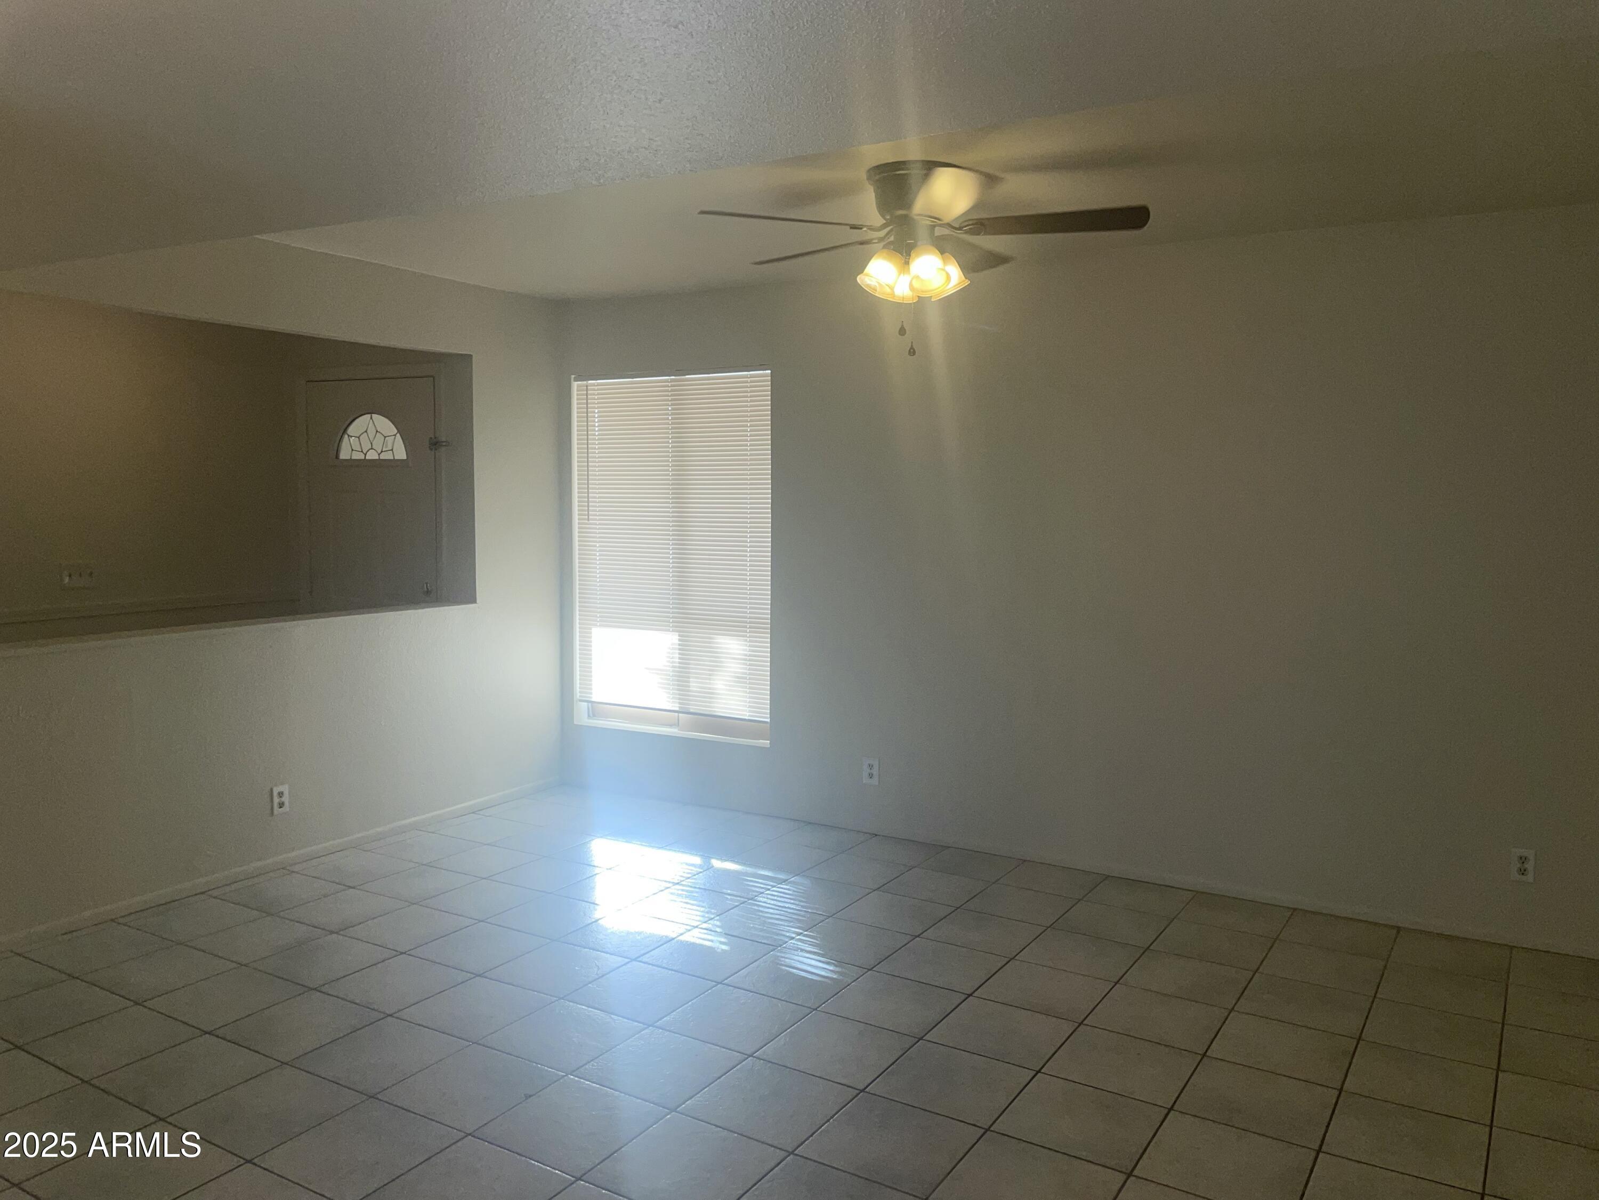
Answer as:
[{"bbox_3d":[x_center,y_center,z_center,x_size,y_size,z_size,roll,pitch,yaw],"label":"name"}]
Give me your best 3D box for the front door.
[{"bbox_3d":[-2.133,-0.070,6.025,0.914,2.035,0.050,3,6,30],"label":"front door"}]

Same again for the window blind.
[{"bbox_3d":[-0.612,-0.279,5.780,1.155,1.640,0.045,3,6,30],"label":"window blind"}]

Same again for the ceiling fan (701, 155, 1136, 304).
[{"bbox_3d":[0.333,-1.057,3.465,1.290,0.380,1.270,3,6,30],"label":"ceiling fan"}]

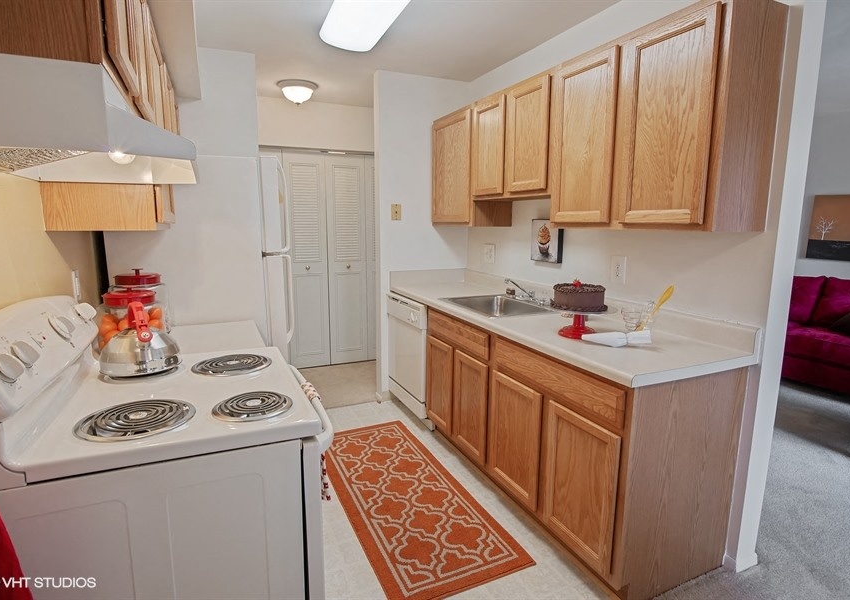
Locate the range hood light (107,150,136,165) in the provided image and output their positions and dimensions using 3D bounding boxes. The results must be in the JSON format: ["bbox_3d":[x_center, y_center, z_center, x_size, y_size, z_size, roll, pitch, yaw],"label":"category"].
[{"bbox_3d":[-0.830,-0.406,1.299,0.080,0.072,0.080,-4,10,-24],"label":"range hood light"}]

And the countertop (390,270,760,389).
[{"bbox_3d":[0.508,0.023,2.722,0.654,0.144,2.295,-4,11,-24],"label":"countertop"}]

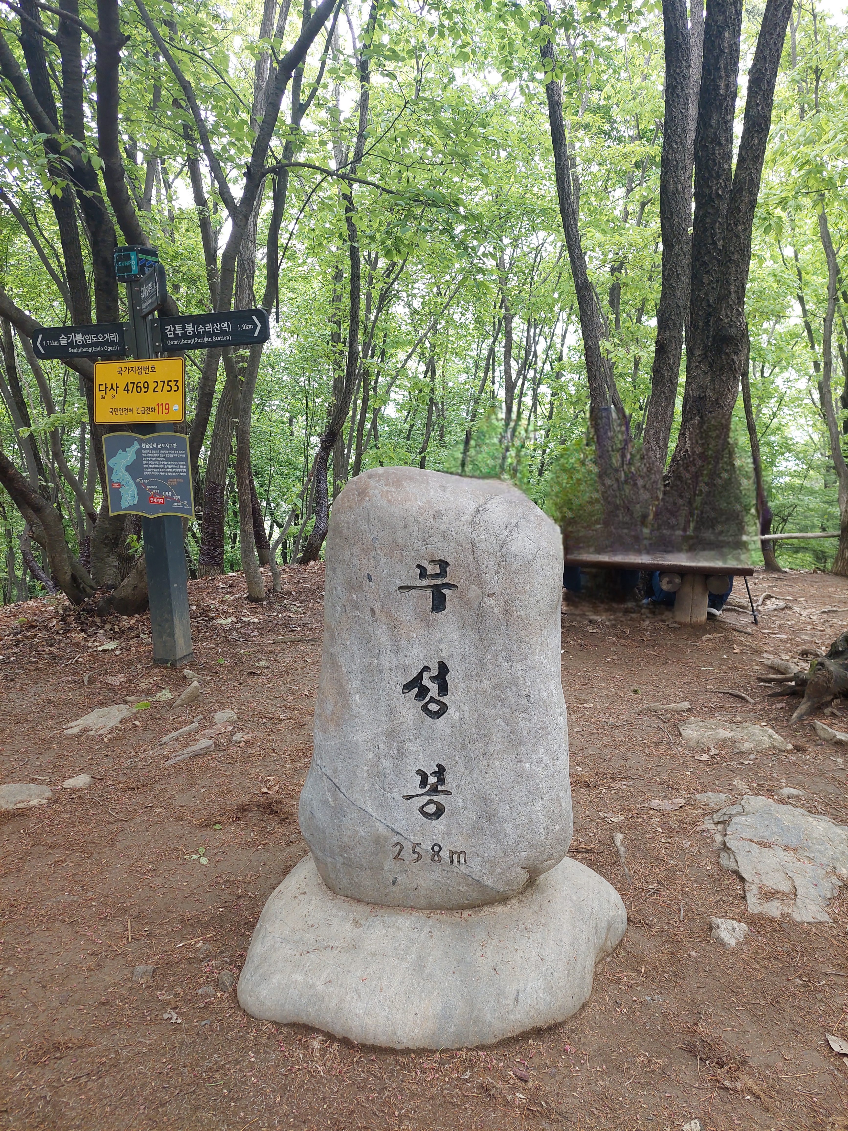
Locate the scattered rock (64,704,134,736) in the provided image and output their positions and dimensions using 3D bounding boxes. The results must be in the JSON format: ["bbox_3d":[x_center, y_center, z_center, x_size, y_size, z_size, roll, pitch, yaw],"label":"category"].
[{"bbox_3d":[-1.578,0.740,3.959,0.254,0.070,0.304,0,9,8],"label":"scattered rock"}]

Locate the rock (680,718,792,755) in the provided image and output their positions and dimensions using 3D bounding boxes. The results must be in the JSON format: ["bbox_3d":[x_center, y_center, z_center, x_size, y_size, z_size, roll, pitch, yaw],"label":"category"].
[{"bbox_3d":[1.342,0.730,3.562,0.439,0.090,0.242,-1,9,2],"label":"rock"}]

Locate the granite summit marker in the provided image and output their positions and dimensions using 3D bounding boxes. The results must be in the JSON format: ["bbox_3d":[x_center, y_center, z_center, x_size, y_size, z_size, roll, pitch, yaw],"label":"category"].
[{"bbox_3d":[0.029,0.403,2.082,0.980,1.290,0.720,-1,9,0],"label":"granite summit marker"}]

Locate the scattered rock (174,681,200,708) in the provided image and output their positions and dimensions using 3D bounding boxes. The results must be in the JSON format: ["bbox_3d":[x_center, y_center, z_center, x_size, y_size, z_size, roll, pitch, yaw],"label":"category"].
[{"bbox_3d":[-1.215,0.662,4.261,0.093,0.090,0.229,1,10,16],"label":"scattered rock"}]

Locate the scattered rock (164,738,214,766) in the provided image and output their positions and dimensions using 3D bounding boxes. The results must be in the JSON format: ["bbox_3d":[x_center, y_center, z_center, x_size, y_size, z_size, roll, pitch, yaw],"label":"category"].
[{"bbox_3d":[-1.003,0.804,3.519,0.090,0.060,0.237,7,12,41],"label":"scattered rock"}]

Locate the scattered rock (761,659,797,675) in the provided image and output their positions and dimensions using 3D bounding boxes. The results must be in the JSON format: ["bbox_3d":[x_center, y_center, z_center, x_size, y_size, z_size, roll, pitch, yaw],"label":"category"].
[{"bbox_3d":[1.988,0.560,4.541,0.176,0.080,0.080,5,11,34],"label":"scattered rock"}]

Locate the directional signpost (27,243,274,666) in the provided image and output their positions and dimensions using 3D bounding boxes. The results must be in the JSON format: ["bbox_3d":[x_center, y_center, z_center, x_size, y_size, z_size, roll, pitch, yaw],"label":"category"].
[{"bbox_3d":[-1.568,-0.584,4.571,1.400,2.370,0.680,2,10,18],"label":"directional signpost"}]

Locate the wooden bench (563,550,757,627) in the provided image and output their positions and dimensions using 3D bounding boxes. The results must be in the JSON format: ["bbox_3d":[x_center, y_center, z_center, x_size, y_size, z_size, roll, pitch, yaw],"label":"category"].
[{"bbox_3d":[1.496,0.136,6.085,1.800,0.420,0.500,3,10,25],"label":"wooden bench"}]

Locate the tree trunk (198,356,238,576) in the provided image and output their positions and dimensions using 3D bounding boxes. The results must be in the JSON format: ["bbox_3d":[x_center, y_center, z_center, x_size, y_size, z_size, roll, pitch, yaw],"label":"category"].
[{"bbox_3d":[-2.073,-1.035,8.058,0.380,2.250,0.340,-1,9,0],"label":"tree trunk"}]

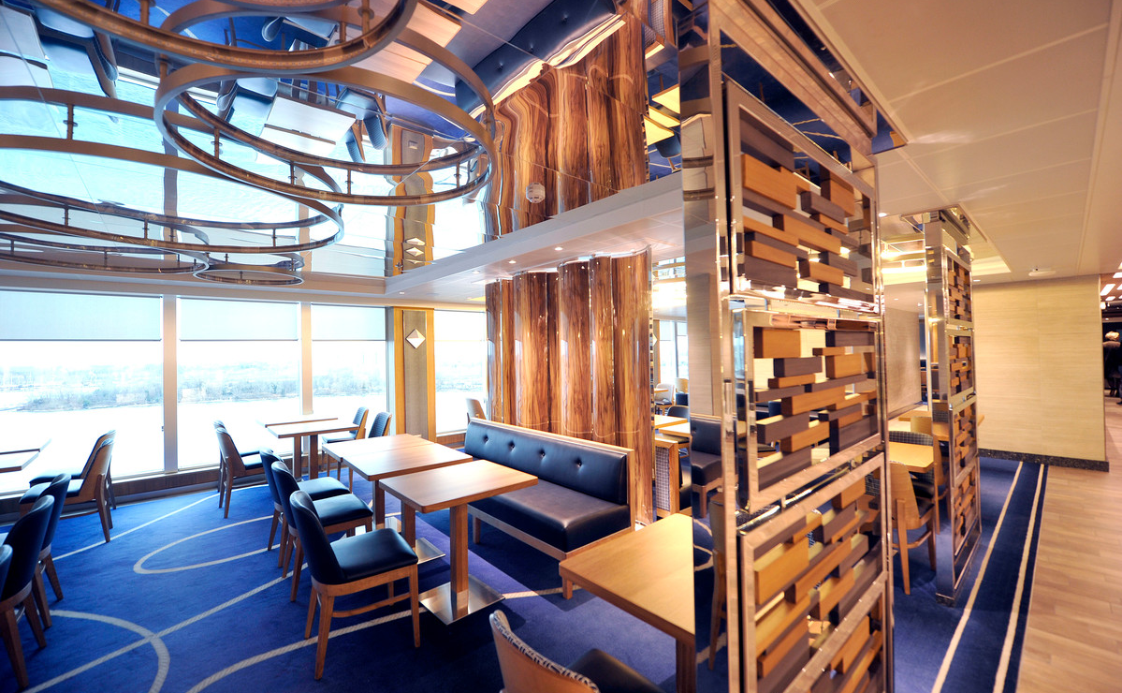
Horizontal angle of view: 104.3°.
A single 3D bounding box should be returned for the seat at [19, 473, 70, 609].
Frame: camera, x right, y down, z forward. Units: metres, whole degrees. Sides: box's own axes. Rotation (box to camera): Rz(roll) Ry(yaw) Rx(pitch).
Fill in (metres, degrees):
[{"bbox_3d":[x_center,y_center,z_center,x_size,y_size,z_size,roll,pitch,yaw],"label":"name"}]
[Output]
[{"bbox_3d":[-3.291,1.221,2.579,0.555,0.855,0.490,-1,-1,-41],"label":"seat"}]

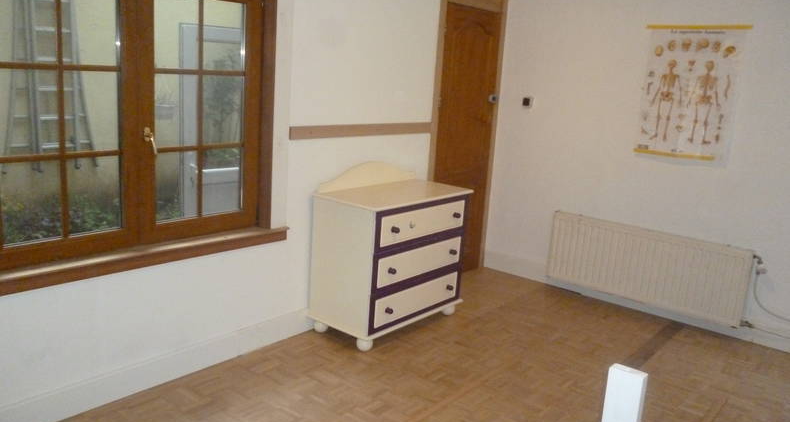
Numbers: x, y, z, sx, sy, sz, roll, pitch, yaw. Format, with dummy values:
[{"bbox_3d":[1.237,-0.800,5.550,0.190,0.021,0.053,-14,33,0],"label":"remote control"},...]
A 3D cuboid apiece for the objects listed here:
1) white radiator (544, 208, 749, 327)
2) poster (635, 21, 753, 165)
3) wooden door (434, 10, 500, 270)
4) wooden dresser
[{"bbox_3d":[1.726,0.369,4.466,1.348,0.504,0.085,13,16,38],"label":"white radiator"},{"bbox_3d":[1.915,-0.764,4.187,0.639,0.860,0.015,13,16,38],"label":"poster"},{"bbox_3d":[0.507,-0.473,4.826,0.040,2.040,0.731,13,16,38],"label":"wooden door"},{"bbox_3d":[-0.004,0.222,3.956,0.479,1.000,0.980,13,16,38],"label":"wooden dresser"}]

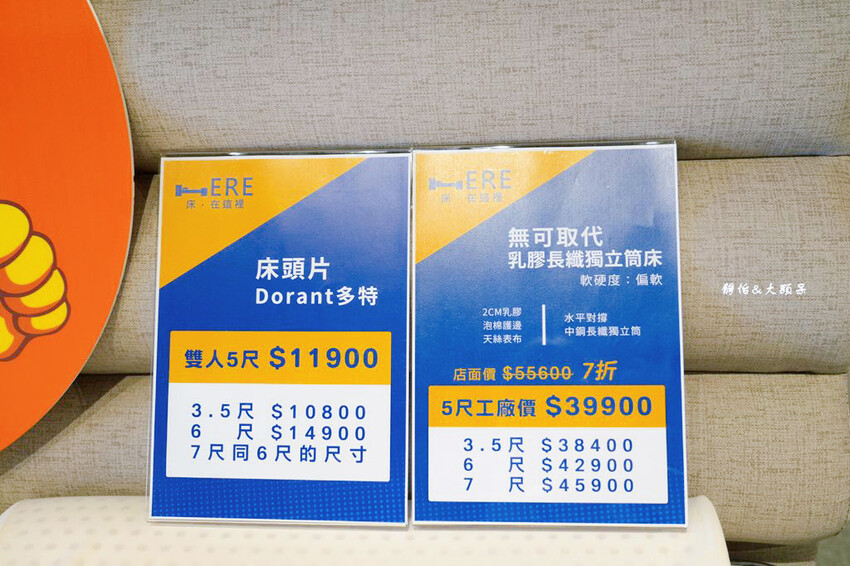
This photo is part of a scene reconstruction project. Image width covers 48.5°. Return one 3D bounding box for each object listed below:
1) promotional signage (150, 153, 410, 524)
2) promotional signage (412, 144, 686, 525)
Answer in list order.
[{"bbox_3d":[-0.117,0.044,0.775,0.213,0.302,0.020,0,-4,5],"label":"promotional signage"},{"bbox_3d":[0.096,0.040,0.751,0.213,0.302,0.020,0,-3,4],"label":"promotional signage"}]

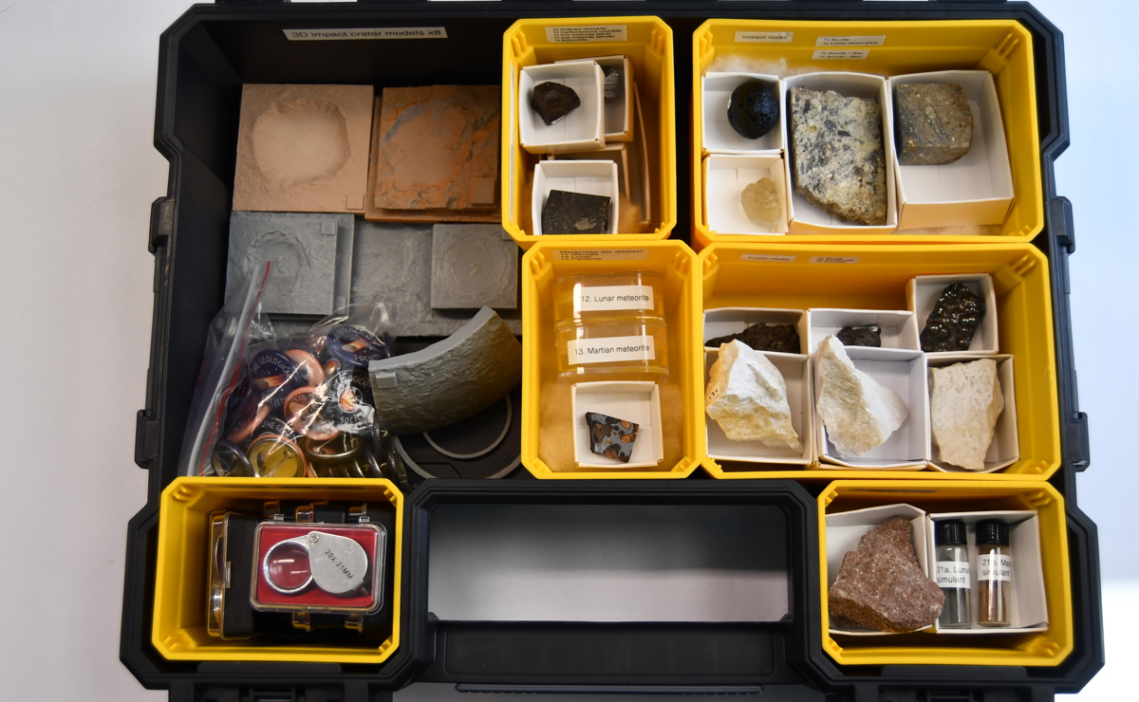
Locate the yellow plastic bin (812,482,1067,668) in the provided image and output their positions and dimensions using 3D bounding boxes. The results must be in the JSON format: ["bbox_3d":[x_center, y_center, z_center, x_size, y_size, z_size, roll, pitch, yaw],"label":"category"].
[{"bbox_3d":[0.168,0.106,0.593,0.110,0.085,0.082,0,80,1],"label":"yellow plastic bin"}]

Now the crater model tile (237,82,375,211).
[{"bbox_3d":[-0.142,-0.108,0.666,0.071,0.009,0.071,1,80,1],"label":"crater model tile"}]

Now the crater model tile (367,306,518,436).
[{"bbox_3d":[-0.061,0.012,0.633,0.073,0.052,0.020,-24,45,-3],"label":"crater model tile"}]

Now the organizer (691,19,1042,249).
[{"bbox_3d":[0.141,-0.098,0.628,0.163,0.085,0.110,0,80,1],"label":"organizer"}]

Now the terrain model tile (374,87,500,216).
[{"bbox_3d":[-0.069,-0.108,0.663,0.064,0.011,0.068,0,80,1],"label":"terrain model tile"}]

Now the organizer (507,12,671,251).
[{"bbox_3d":[0.010,-0.100,0.630,0.082,0.085,0.110,0,80,1],"label":"organizer"}]

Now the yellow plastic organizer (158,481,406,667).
[{"bbox_3d":[-0.130,0.105,0.597,0.110,0.085,0.082,1,80,1],"label":"yellow plastic organizer"}]

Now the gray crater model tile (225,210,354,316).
[{"bbox_3d":[-0.147,-0.044,0.657,0.066,0.015,0.054,1,80,1],"label":"gray crater model tile"}]

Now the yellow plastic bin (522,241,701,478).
[{"bbox_3d":[0.020,0.010,0.611,0.082,0.085,0.110,0,80,1],"label":"yellow plastic bin"}]

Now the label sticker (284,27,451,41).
[{"bbox_3d":[-0.101,-0.157,0.612,0.080,0.012,0.001,0,79,1],"label":"label sticker"}]

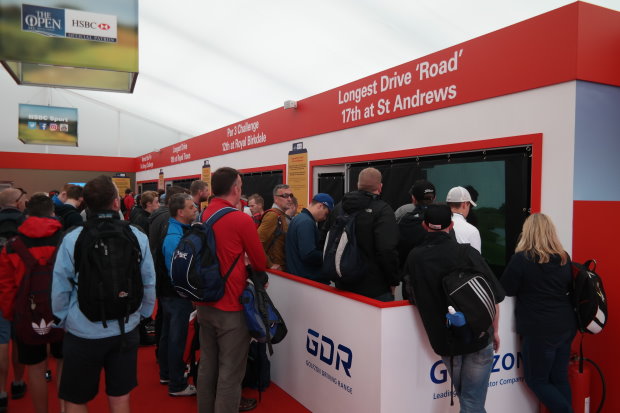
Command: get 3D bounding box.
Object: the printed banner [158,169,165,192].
[{"bbox_3d":[-4.904,-0.650,16.504,0.040,1.180,0.670,-1,2,-29],"label":"printed banner"}]

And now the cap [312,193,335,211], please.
[{"bbox_3d":[0.124,-0.046,4.600,0.240,0.145,0.175,26,-7,-17],"label":"cap"}]

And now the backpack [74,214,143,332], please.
[{"bbox_3d":[-1.029,0.332,2.550,0.340,0.540,0.230,0,1,-19],"label":"backpack"}]

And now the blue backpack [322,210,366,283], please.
[{"bbox_3d":[0.249,0.296,3.600,0.210,0.510,0.300,-1,2,-44],"label":"blue backpack"}]

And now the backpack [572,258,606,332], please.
[{"bbox_3d":[1.885,0.609,3.380,0.290,0.500,0.190,-1,2,-33],"label":"backpack"}]

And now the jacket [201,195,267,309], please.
[{"bbox_3d":[-0.525,0.327,3.470,0.480,0.760,0.320,1,2,42],"label":"jacket"}]

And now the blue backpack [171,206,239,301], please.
[{"bbox_3d":[-0.719,0.342,3.280,0.320,0.550,0.260,1,2,44],"label":"blue backpack"}]

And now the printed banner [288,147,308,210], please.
[{"bbox_3d":[-0.186,-0.435,8.057,0.040,1.180,0.680,-1,2,-29],"label":"printed banner"}]

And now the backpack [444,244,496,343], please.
[{"bbox_3d":[0.948,0.514,2.950,0.280,0.460,0.180,-17,-15,-20],"label":"backpack"}]

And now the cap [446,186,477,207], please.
[{"bbox_3d":[1.214,-0.080,4.000,0.260,0.155,0.180,-1,2,-25],"label":"cap"}]

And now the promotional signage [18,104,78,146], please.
[{"bbox_3d":[-7.463,-2.265,14.315,1.420,0.958,1.530,-1,2,-27],"label":"promotional signage"}]

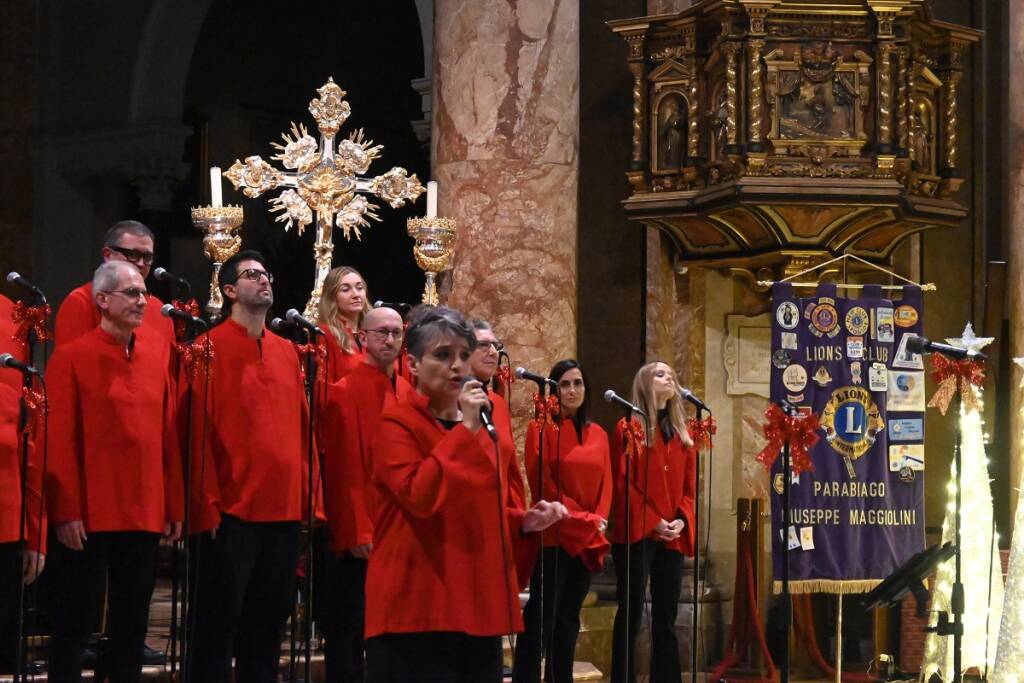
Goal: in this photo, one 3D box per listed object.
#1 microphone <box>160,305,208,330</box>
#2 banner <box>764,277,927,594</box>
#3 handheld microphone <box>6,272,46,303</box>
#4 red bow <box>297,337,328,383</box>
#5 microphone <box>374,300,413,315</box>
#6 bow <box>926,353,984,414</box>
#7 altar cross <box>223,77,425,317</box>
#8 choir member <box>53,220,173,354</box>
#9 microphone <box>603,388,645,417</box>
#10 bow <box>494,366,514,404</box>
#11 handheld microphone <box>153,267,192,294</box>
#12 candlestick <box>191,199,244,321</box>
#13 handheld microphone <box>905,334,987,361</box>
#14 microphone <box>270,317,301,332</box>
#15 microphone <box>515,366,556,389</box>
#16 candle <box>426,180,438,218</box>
[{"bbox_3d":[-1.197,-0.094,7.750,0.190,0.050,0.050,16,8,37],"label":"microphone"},{"bbox_3d":[1.411,0.409,9.000,0.700,1.310,0.060,1,-3,-14],"label":"banner"},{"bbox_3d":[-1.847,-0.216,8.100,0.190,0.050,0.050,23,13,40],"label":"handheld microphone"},{"bbox_3d":[-0.762,0.076,8.150,0.120,0.180,0.070,2,-3,-30],"label":"red bow"},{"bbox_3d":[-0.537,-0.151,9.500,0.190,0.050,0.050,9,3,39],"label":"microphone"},{"bbox_3d":[1.268,0.123,6.100,0.160,0.170,0.080,1,-2,-6],"label":"bow"},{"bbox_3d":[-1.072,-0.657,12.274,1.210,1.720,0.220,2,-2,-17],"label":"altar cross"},{"bbox_3d":[-1.589,0.398,8.473,0.520,1.760,0.340,1,-2,-33],"label":"choir member"},{"bbox_3d":[0.489,0.273,9.400,0.190,0.050,0.050,30,12,26],"label":"microphone"},{"bbox_3d":[-0.039,0.193,9.800,0.140,0.172,0.080,2,-2,-42],"label":"bow"},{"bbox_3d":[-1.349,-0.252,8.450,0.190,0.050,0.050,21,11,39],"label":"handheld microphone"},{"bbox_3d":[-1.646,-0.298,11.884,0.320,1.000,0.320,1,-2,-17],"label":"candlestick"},{"bbox_3d":[1.239,0.021,6.100,0.225,0.052,0.052,9,-1,9],"label":"handheld microphone"},{"bbox_3d":[-0.958,-0.068,9.100,0.175,0.050,0.050,15,8,44],"label":"microphone"},{"bbox_3d":[0.094,0.152,9.150,0.190,0.050,0.050,13,6,34],"label":"microphone"},{"bbox_3d":[-0.449,-0.793,12.000,0.058,0.225,0.058,1,-2,0],"label":"candle"}]

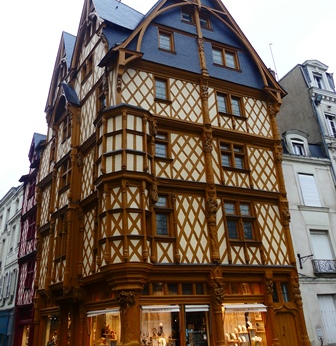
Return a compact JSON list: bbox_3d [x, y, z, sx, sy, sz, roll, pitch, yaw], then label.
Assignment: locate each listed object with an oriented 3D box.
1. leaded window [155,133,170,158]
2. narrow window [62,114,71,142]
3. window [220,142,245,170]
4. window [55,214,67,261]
[{"bbox_3d":[-0.239,-1.106,13.428,0.692,1.218,0.200,7,-27,-21],"label":"leaded window"},{"bbox_3d":[-5.671,-2.495,18.189,0.150,1.500,1.000,16,-31,-35],"label":"narrow window"},{"bbox_3d":[2.916,-0.728,14.652,1.404,1.436,0.200,7,-27,-21],"label":"window"},{"bbox_3d":[-4.974,3.026,15.215,0.200,2.082,1.534,16,-31,-35],"label":"window"}]

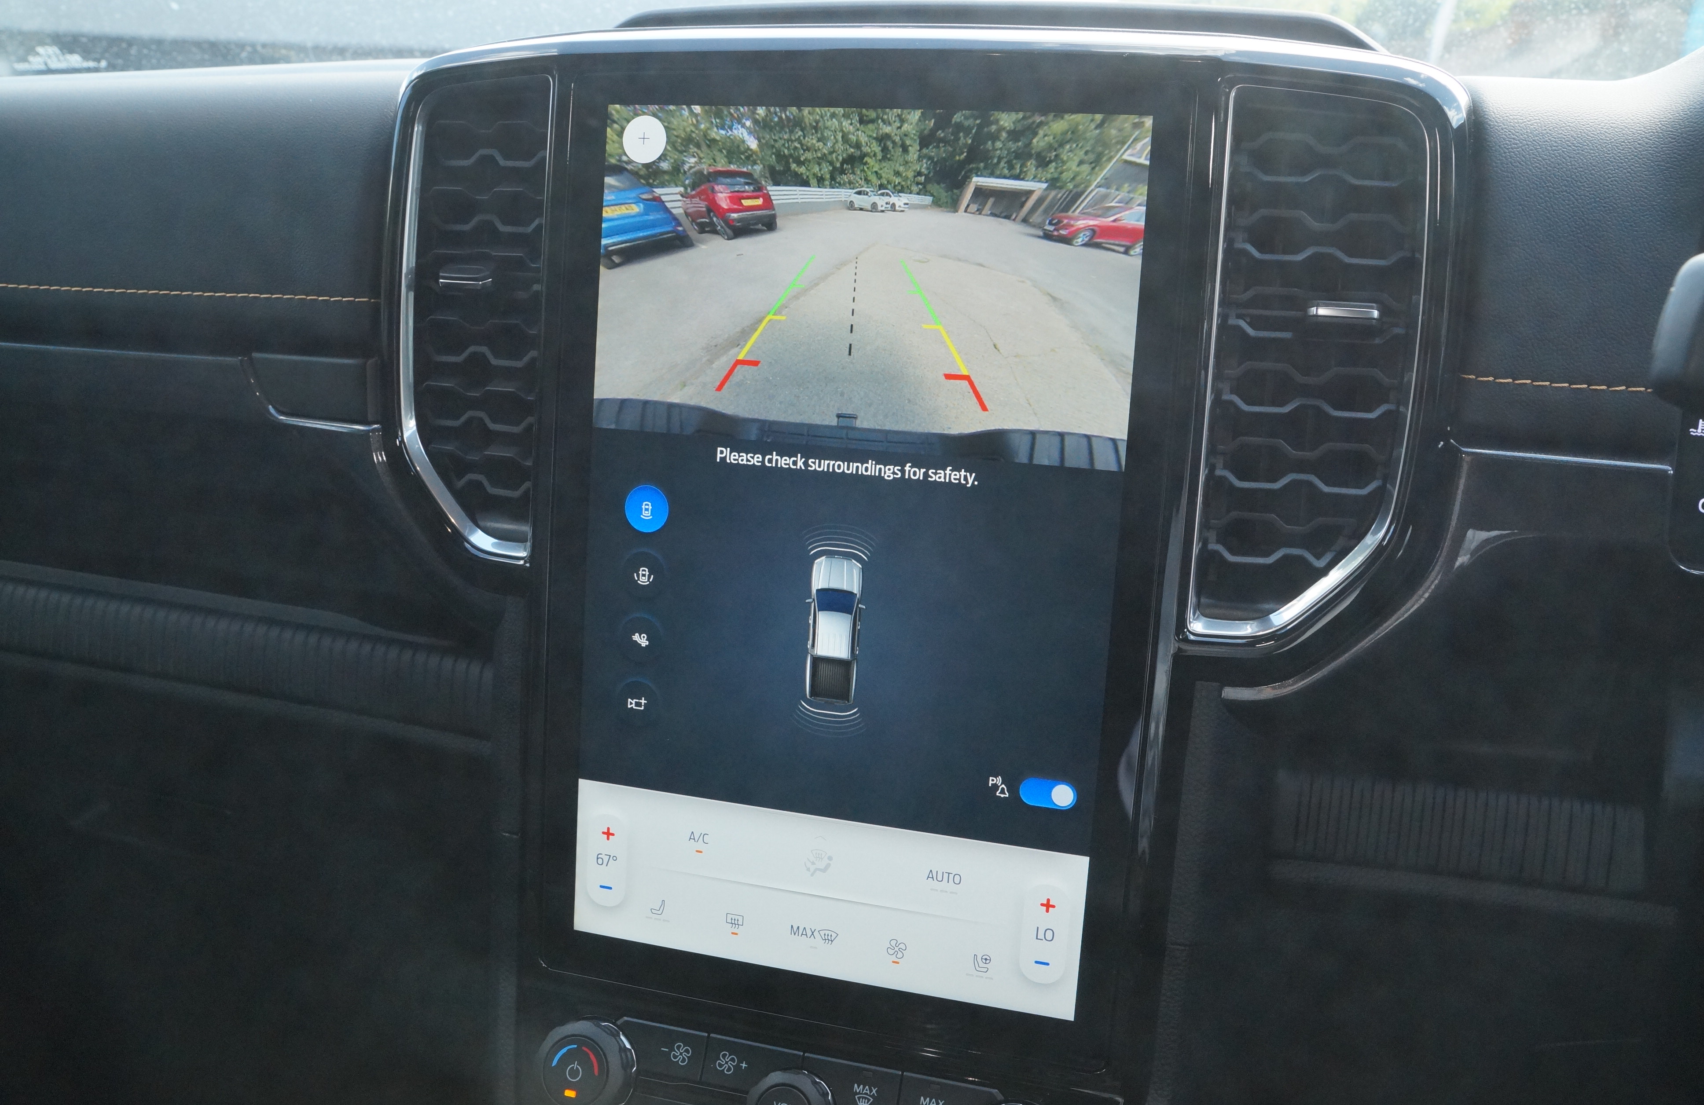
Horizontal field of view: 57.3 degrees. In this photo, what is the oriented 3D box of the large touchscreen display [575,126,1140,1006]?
[{"bbox_3d":[-0.002,0.001,0.468,0.163,0.260,0.015,6,8,16],"label":"large touchscreen display"}]

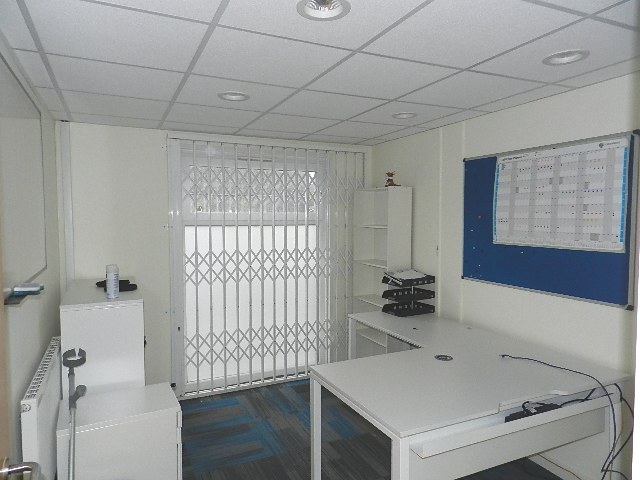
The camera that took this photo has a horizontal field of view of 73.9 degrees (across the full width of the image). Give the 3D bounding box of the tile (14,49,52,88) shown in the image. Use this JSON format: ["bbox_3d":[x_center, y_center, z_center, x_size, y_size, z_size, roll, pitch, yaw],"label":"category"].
[{"bbox_3d":[-1.364,-0.816,2.055,0.104,0.020,0.588,-2,4,-25],"label":"tile"}]

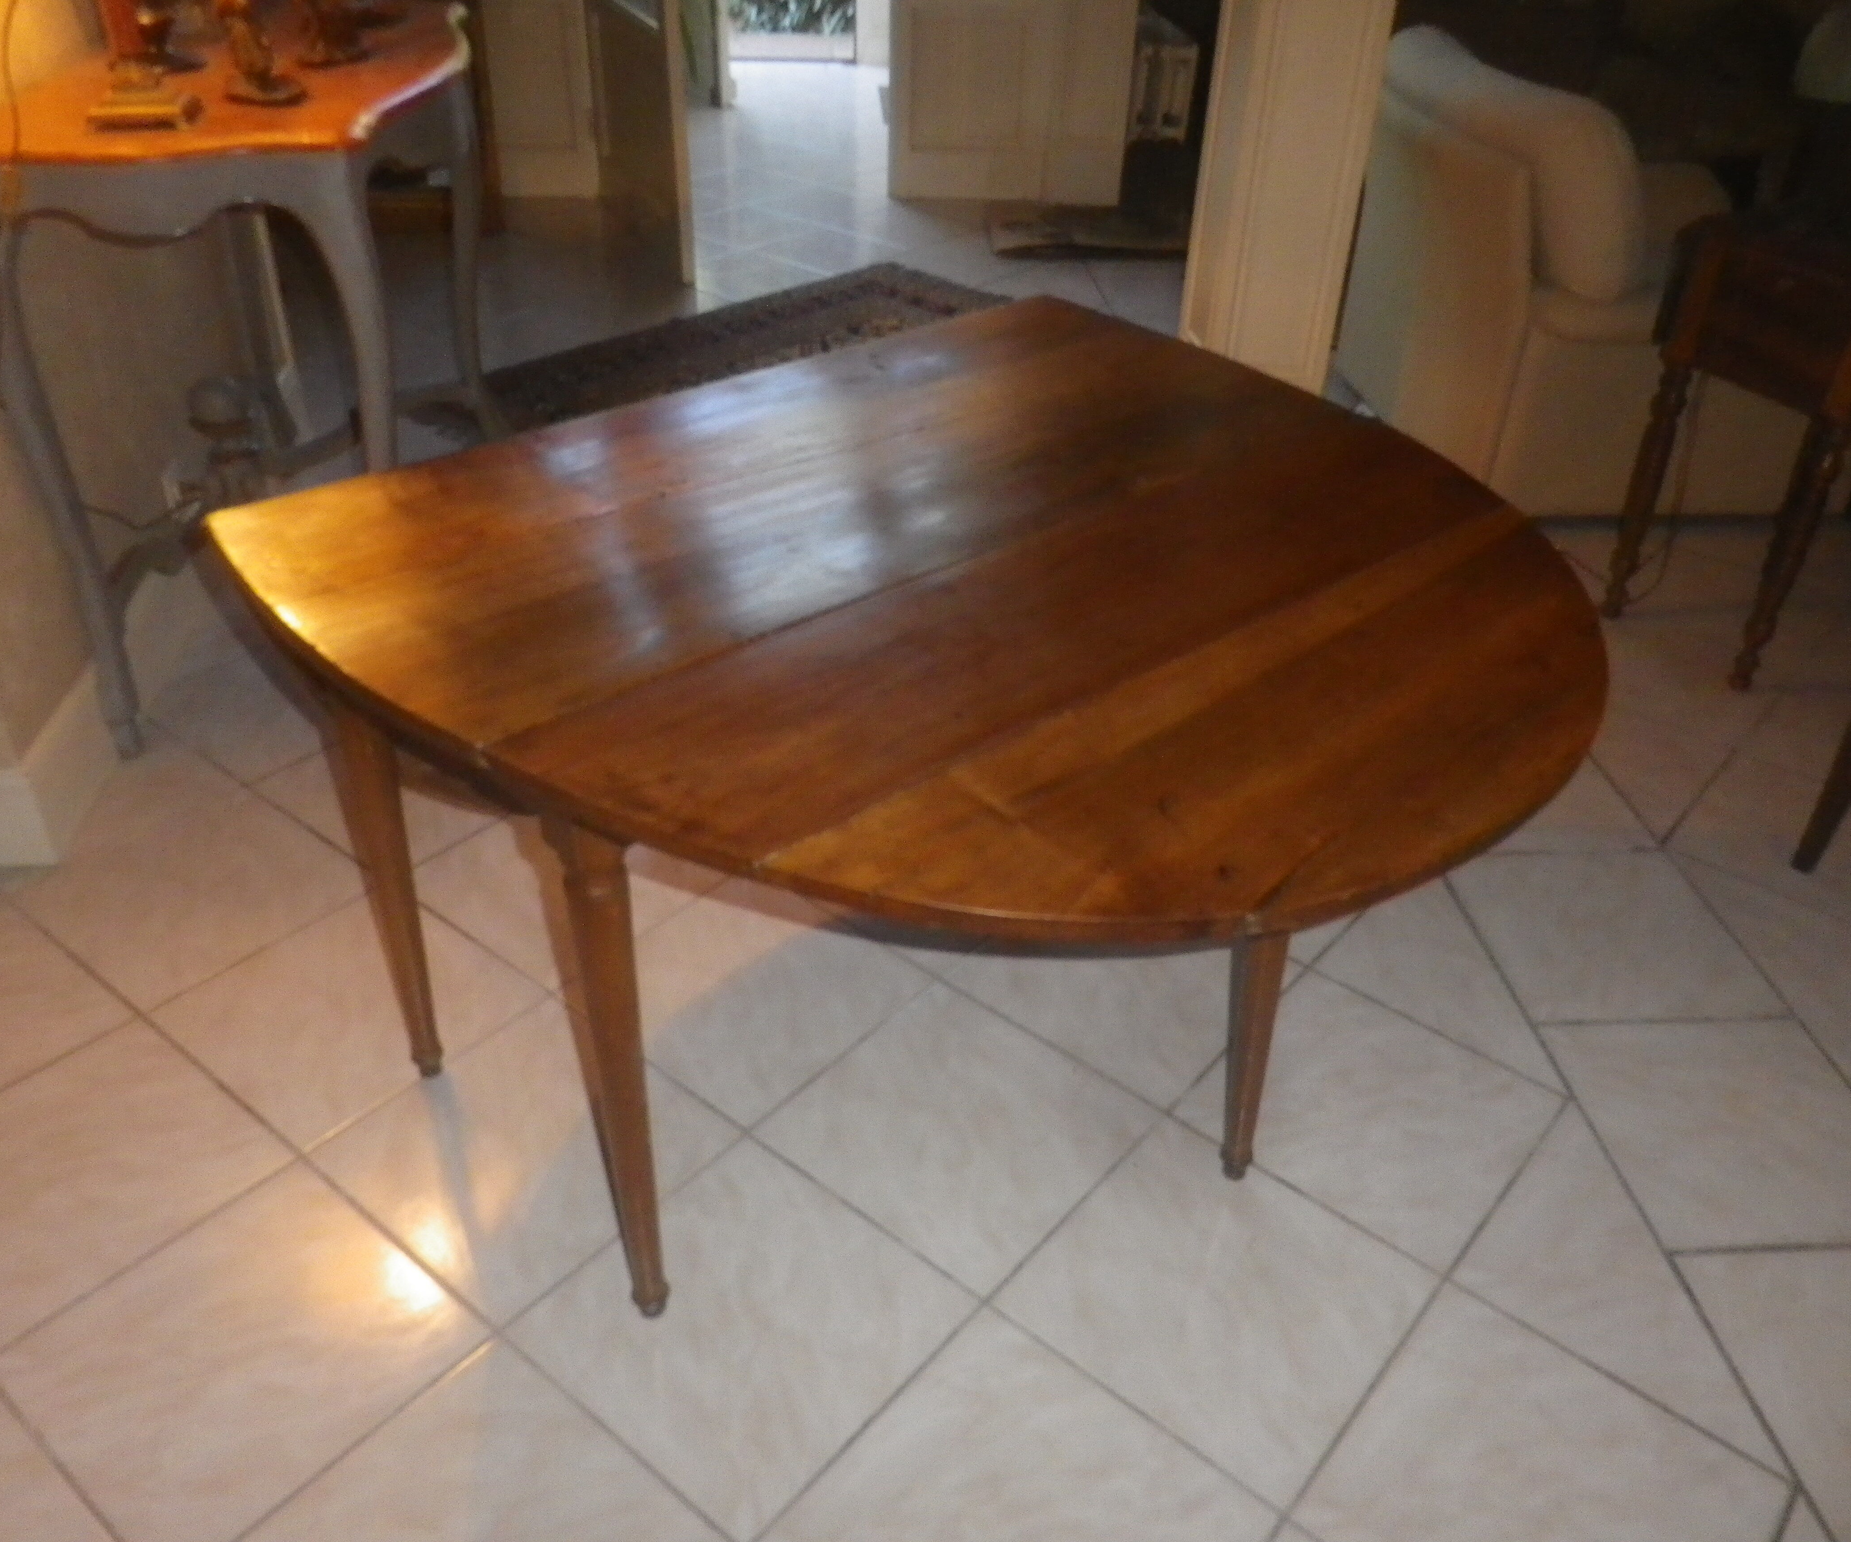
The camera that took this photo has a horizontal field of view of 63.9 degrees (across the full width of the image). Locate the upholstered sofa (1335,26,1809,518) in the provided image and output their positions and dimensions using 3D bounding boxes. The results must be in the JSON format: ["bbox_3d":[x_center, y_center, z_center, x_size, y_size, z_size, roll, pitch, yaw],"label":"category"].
[{"bbox_3d":[1.543,-1.264,3.521,0.885,0.835,1.328,-1,34,-6],"label":"upholstered sofa"}]

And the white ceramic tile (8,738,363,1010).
[{"bbox_3d":[-0.974,0.163,2.003,0.334,0.010,0.334,26,41,31],"label":"white ceramic tile"}]

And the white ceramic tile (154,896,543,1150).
[{"bbox_3d":[-0.815,0.336,2.123,0.390,0.010,0.390,26,40,31],"label":"white ceramic tile"}]

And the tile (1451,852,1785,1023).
[{"bbox_3d":[0.924,0.221,2.037,0.334,0.010,0.334,-1,34,-6],"label":"tile"}]

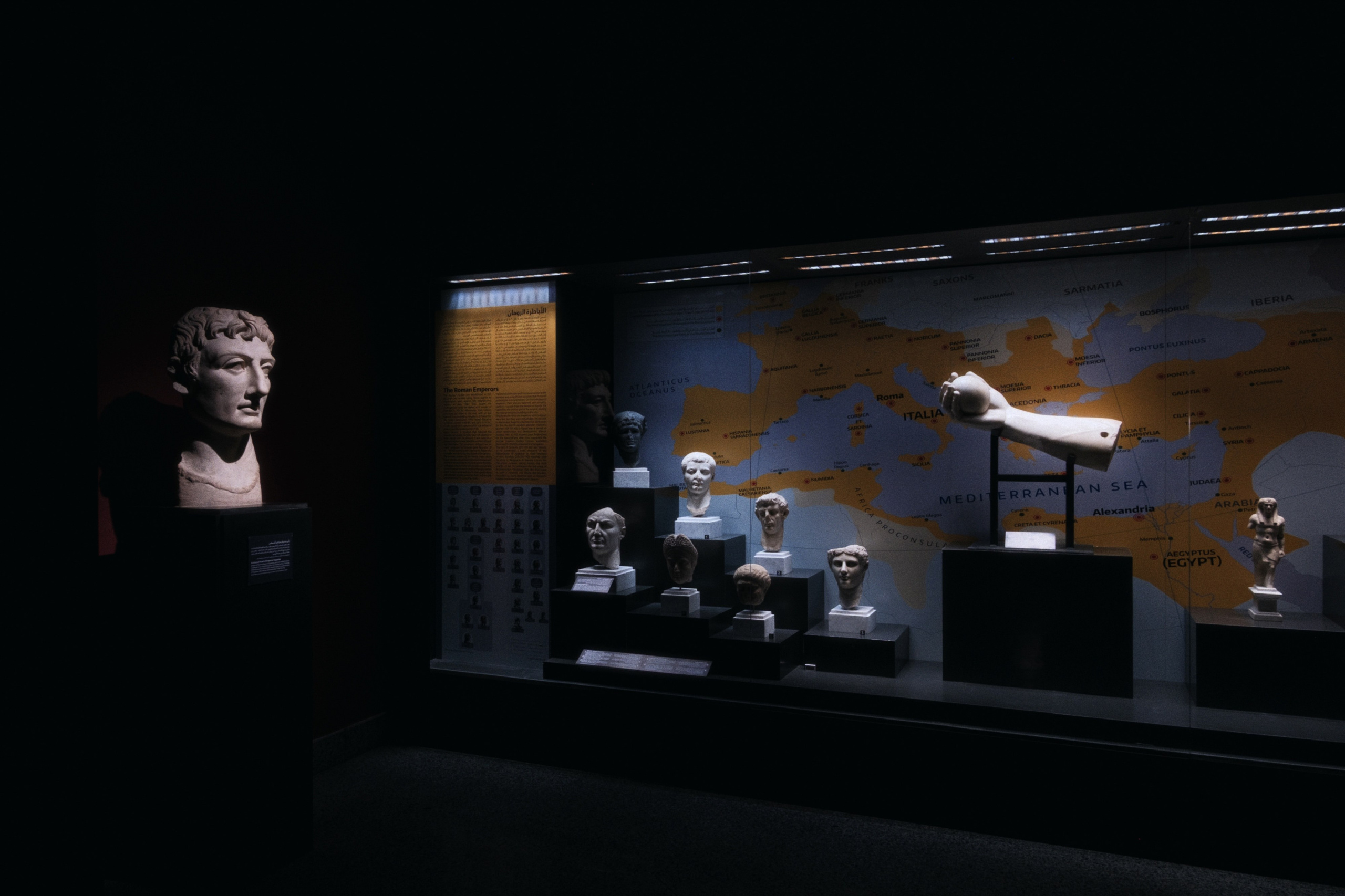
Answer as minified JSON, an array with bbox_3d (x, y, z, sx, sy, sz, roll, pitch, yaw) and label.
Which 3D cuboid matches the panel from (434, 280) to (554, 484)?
[{"bbox_3d":[-0.977,-0.327,4.913,0.775,1.051,0.032,0,0,22],"label":"panel"}]

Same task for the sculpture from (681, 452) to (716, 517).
[{"bbox_3d":[0.147,0.201,4.930,0.185,0.355,0.217,0,0,9],"label":"sculpture"}]

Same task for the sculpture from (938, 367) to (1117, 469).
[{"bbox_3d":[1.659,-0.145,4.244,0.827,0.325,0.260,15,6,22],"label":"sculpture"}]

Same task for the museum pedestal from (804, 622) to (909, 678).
[{"bbox_3d":[0.939,1.011,4.553,0.445,0.170,0.426,0,0,23],"label":"museum pedestal"}]

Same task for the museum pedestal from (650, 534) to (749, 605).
[{"bbox_3d":[0.161,0.793,4.918,0.398,0.611,0.354,0,0,23],"label":"museum pedestal"}]

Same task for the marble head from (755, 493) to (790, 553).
[{"bbox_3d":[0.529,0.395,4.739,0.173,0.317,0.217,0,0,21],"label":"marble head"}]

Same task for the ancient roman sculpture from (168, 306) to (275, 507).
[{"bbox_3d":[-1.740,-0.158,3.477,0.426,0.772,0.364,0,0,23],"label":"ancient roman sculpture"}]

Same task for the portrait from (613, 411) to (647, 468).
[{"bbox_3d":[-0.237,-0.052,5.054,0.178,0.317,0.217,0,0,7],"label":"portrait"}]

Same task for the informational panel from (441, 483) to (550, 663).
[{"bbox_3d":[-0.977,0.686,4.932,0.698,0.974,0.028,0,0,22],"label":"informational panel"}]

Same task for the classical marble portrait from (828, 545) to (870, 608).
[{"bbox_3d":[0.896,0.654,4.553,0.203,0.320,0.224,0,0,23],"label":"classical marble portrait"}]

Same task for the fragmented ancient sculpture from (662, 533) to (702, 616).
[{"bbox_3d":[0.041,0.640,4.609,0.185,0.404,0.201,0,0,20],"label":"fragmented ancient sculpture"}]

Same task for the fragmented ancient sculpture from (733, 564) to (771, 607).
[{"bbox_3d":[0.393,0.678,4.426,0.187,0.208,0.192,0,0,23],"label":"fragmented ancient sculpture"}]

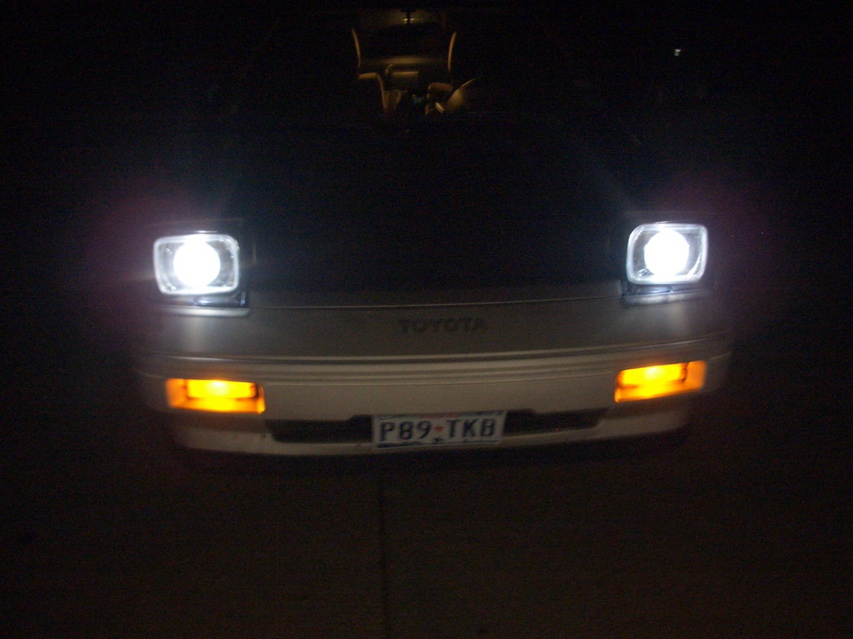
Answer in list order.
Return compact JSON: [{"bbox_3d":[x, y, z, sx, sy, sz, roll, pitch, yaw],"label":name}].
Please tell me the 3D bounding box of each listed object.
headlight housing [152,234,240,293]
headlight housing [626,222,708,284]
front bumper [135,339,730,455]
[{"bbox_3d":[-0.550,-0.143,2.101,0.200,0.145,0.090,-2,21,-2],"label":"headlight housing"},{"bbox_3d":[0.590,-0.176,2.147,0.200,0.145,0.090,-2,21,-2],"label":"headlight housing"},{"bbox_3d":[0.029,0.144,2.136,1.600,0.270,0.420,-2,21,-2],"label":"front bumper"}]

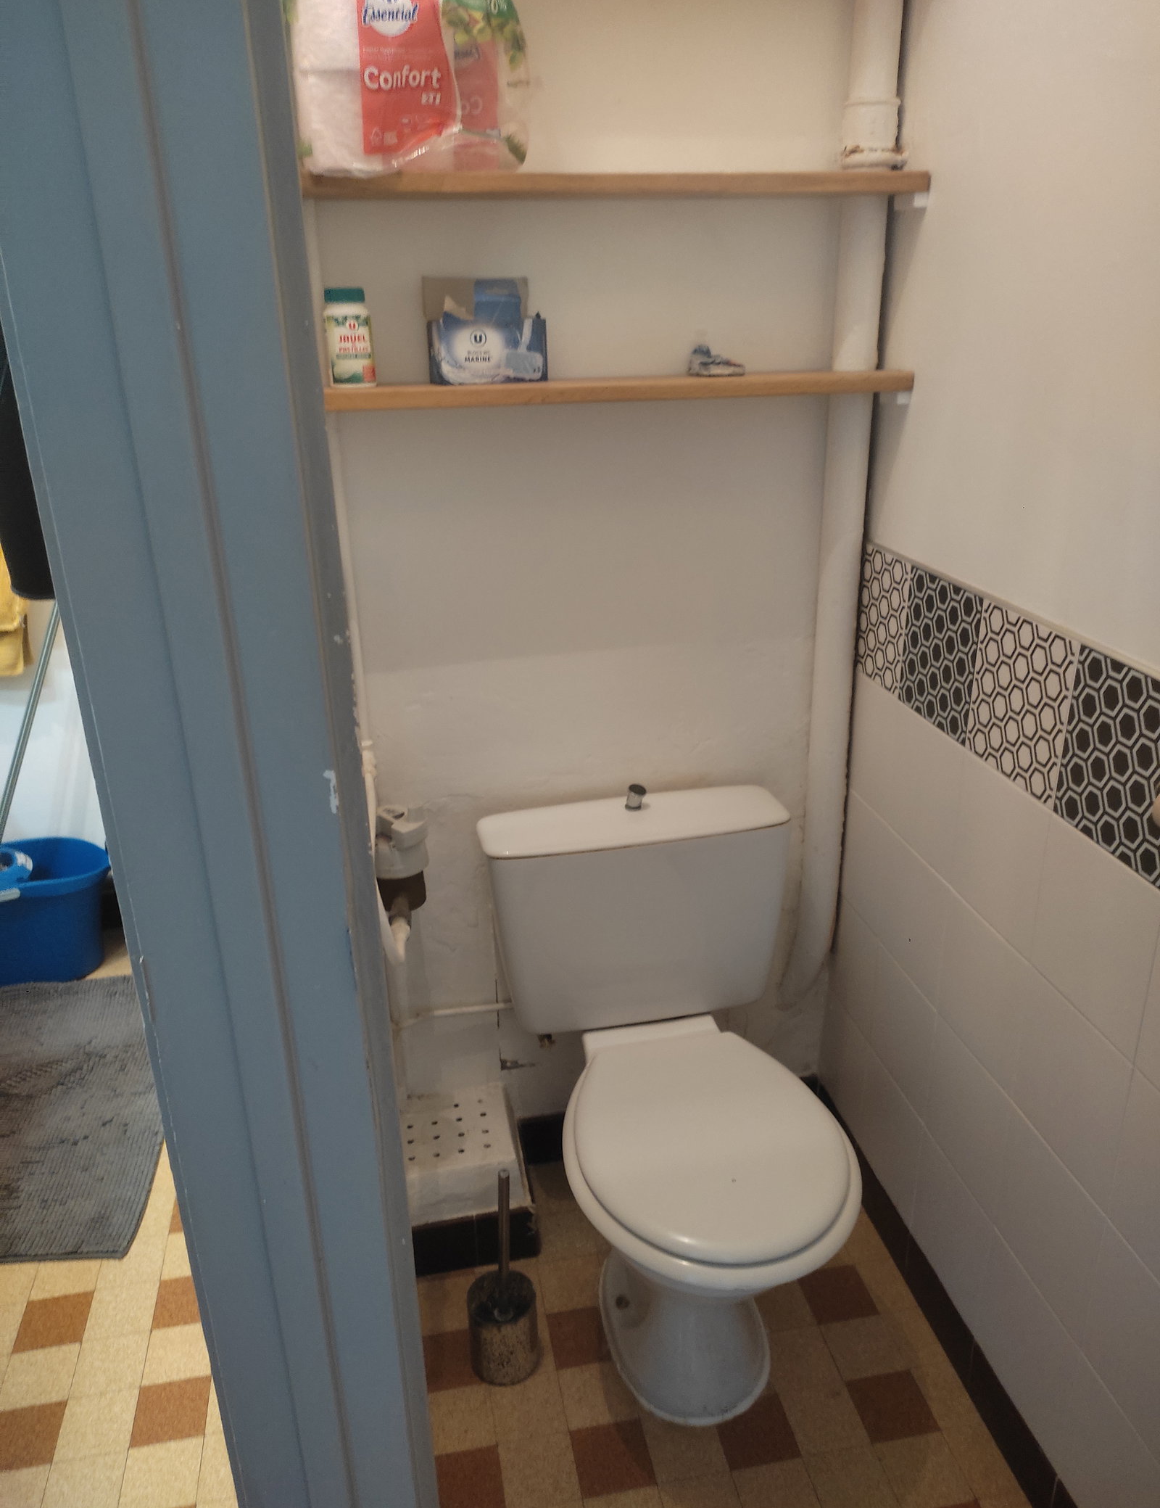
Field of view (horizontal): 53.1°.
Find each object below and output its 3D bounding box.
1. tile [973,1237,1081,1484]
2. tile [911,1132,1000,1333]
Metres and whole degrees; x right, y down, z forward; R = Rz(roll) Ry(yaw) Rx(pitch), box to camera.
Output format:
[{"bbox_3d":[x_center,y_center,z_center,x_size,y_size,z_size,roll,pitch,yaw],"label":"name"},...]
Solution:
[{"bbox_3d":[0.570,0.753,1.482,0.010,0.200,0.200,-5,22,-9],"label":"tile"},{"bbox_3d":[0.540,0.689,1.686,0.010,0.200,0.200,-5,22,-10],"label":"tile"}]

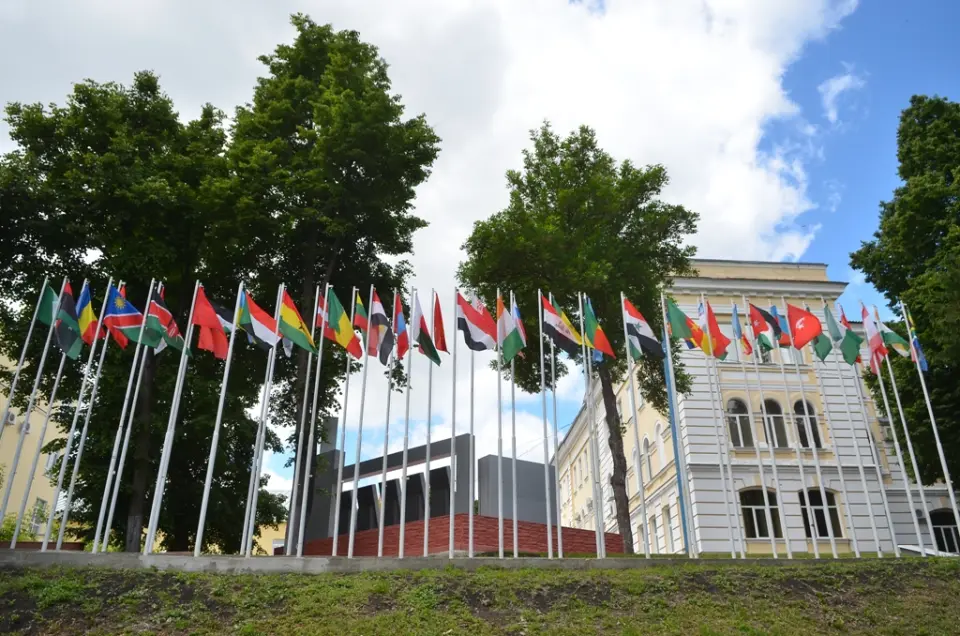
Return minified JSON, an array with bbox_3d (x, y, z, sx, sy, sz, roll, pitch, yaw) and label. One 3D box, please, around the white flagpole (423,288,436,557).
[{"bbox_3d":[-1.175,2.184,15.358,0.090,6.284,0.090,1,-23,-3],"label":"white flagpole"}]

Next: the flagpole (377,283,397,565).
[{"bbox_3d":[-2.196,2.254,16.034,0.080,6.592,0.080,1,-23,-2],"label":"flagpole"}]

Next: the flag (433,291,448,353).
[{"bbox_3d":[-0.953,0.094,16.256,0.386,1.642,0.350,1,-23,-3],"label":"flag"}]

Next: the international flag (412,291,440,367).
[{"bbox_3d":[-1.246,0.221,15.496,0.850,1.600,0.300,18,-29,-36],"label":"international flag"}]

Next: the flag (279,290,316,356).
[{"bbox_3d":[-4.205,0.127,15.414,0.950,1.500,0.300,18,-29,-36],"label":"flag"}]

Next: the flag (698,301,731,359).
[{"bbox_3d":[5.789,0.269,16.290,0.637,1.485,0.400,1,-23,-3],"label":"flag"}]

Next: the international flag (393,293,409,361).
[{"bbox_3d":[-1.927,0.214,16.136,0.380,1.675,0.350,1,-23,-3],"label":"international flag"}]

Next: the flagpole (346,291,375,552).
[{"bbox_3d":[-2.548,2.004,14.477,0.080,6.067,0.080,1,-23,-2],"label":"flagpole"}]

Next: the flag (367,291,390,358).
[{"bbox_3d":[-2.351,0.204,15.726,0.527,1.831,0.350,1,-23,-3],"label":"flag"}]

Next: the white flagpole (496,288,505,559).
[{"bbox_3d":[0.438,2.068,14.528,0.090,6.000,0.090,0,-23,0],"label":"white flagpole"}]

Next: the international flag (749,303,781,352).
[{"bbox_3d":[7.023,0.224,16.397,0.756,1.290,0.400,1,-23,-3],"label":"international flag"}]

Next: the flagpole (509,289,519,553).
[{"bbox_3d":[0.799,2.312,15.807,0.090,6.550,0.090,0,-23,0],"label":"flagpole"}]

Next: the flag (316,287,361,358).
[{"bbox_3d":[-3.290,0.111,15.698,0.965,1.733,0.350,1,-23,-3],"label":"flag"}]

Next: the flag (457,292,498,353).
[{"bbox_3d":[-0.072,0.094,15.938,0.913,1.509,0.350,1,-23,-3],"label":"flag"}]

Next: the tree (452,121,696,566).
[{"bbox_3d":[3.075,-0.237,20.183,7.607,13.942,7.074,0,-23,0],"label":"tree"}]

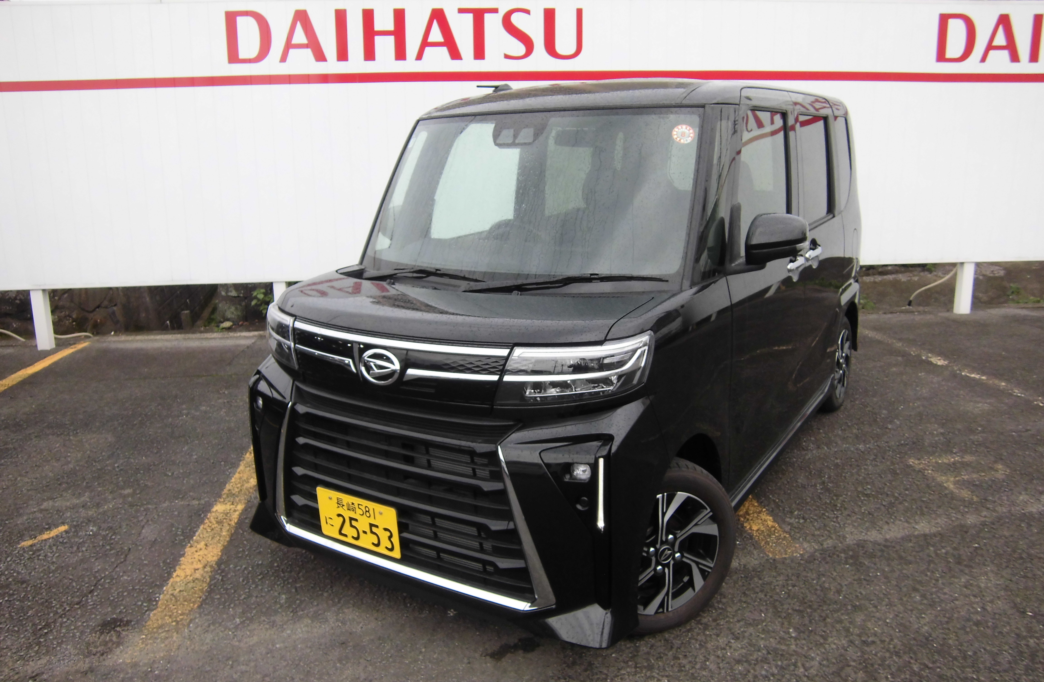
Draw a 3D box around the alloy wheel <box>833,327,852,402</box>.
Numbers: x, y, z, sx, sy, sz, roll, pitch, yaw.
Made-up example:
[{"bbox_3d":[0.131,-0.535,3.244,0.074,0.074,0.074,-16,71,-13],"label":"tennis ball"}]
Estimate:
[{"bbox_3d":[1.781,0.125,4.496,0.125,0.410,0.410,7,16,31],"label":"alloy wheel"}]

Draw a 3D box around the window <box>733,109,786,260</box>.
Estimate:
[{"bbox_3d":[0.914,-0.609,2.960,0.040,0.520,0.630,1,13,34],"label":"window"}]

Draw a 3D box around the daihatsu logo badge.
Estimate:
[{"bbox_3d":[-0.411,0.075,2.279,0.157,0.106,0.022,7,8,33],"label":"daihatsu logo badge"}]

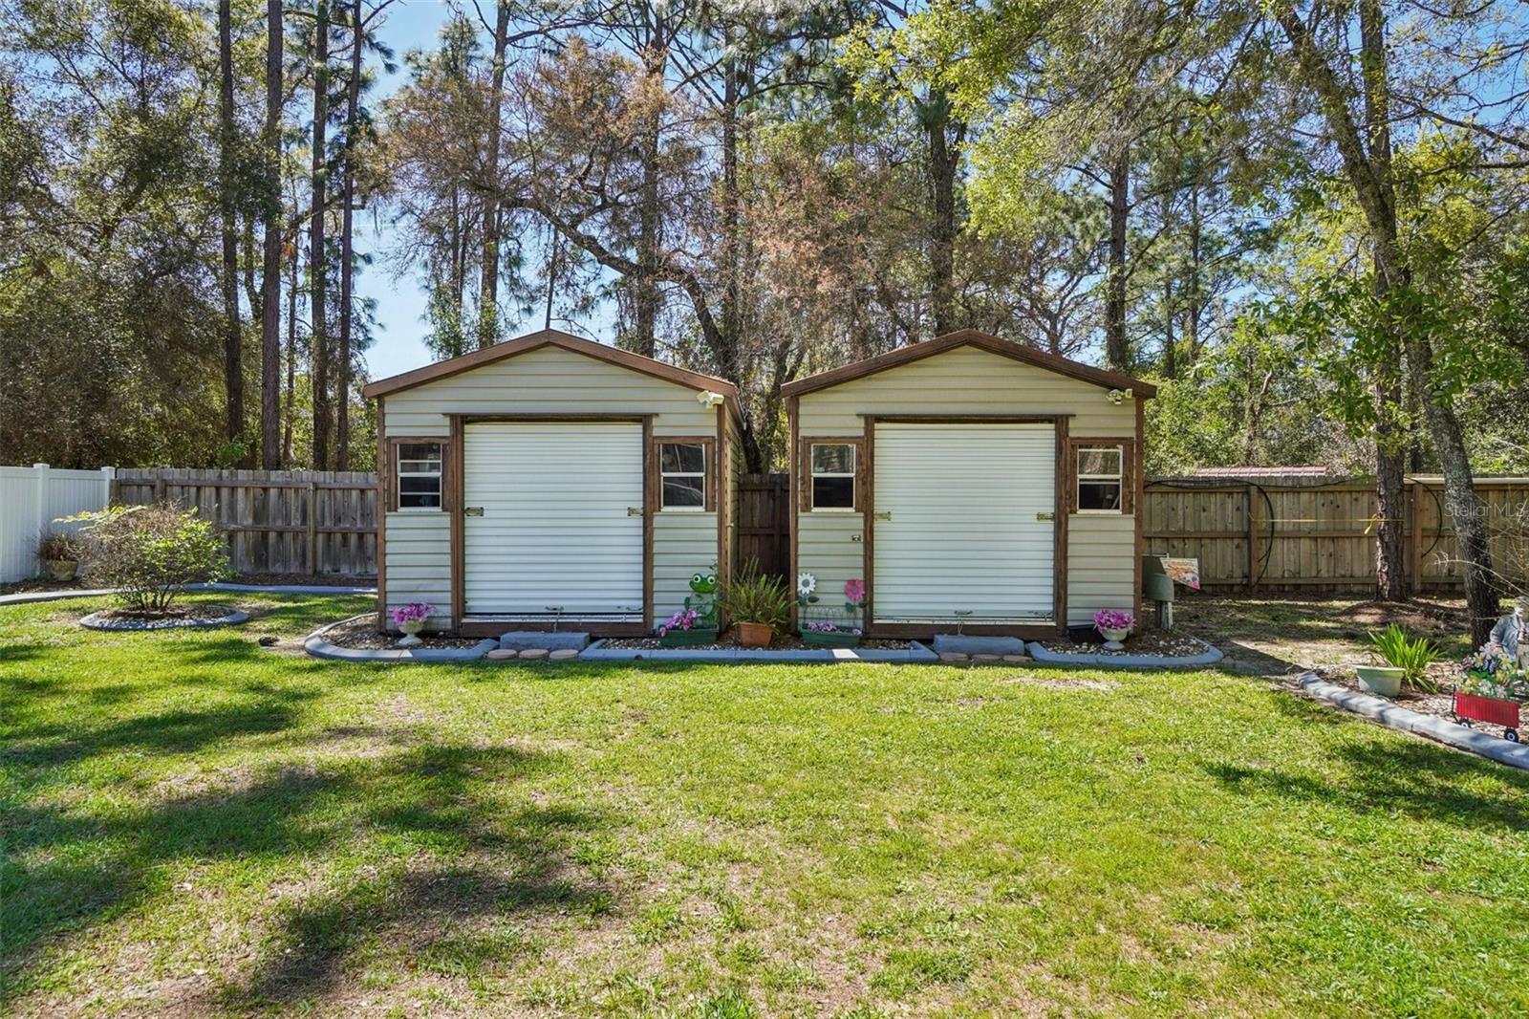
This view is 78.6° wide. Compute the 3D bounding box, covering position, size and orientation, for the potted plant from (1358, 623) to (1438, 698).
[{"bbox_3d":[4.580,1.091,6.750,0.530,0.510,0.430,0,1,0],"label":"potted plant"}]

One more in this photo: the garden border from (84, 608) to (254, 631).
[{"bbox_3d":[-6.970,1.253,10.950,1.720,0.090,1.650,0,1,0],"label":"garden border"}]

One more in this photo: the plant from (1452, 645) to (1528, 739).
[{"bbox_3d":[4.410,1.100,5.640,0.250,0.540,0.390,0,1,-25],"label":"plant"}]

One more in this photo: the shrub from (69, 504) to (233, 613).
[{"bbox_3d":[-7.270,0.580,11.100,1.800,1.270,1.650,0,1,0],"label":"shrub"}]

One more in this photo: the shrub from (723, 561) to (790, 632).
[{"bbox_3d":[-0.074,0.832,8.920,0.660,0.650,0.600,0,1,0],"label":"shrub"}]

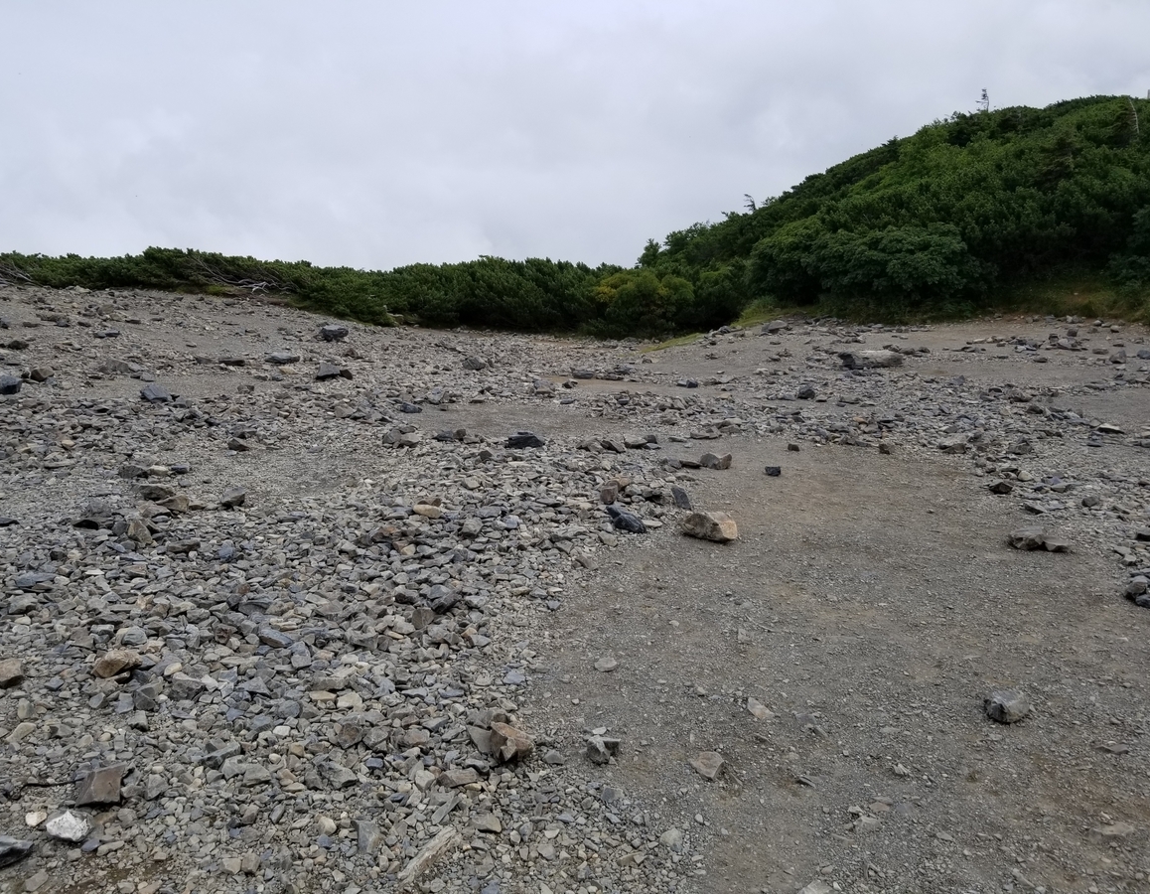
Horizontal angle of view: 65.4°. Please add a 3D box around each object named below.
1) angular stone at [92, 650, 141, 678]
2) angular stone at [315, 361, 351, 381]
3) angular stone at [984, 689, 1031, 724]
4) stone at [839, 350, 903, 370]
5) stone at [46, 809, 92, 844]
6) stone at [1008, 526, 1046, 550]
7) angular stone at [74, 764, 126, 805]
[{"bbox_3d":[-1.915,0.907,3.740,0.190,0.085,0.130,-1,4,-25],"label":"angular stone"},{"bbox_3d":[-3.728,-1.187,13.800,0.520,0.270,0.380,1,3,10],"label":"angular stone"},{"bbox_3d":[1.542,0.926,3.194,0.139,0.089,0.112,2,6,26],"label":"angular stone"},{"bbox_3d":[5.153,-1.511,15.576,1.014,0.325,0.456,2,5,18],"label":"stone"},{"bbox_3d":[-1.484,1.109,2.620,0.122,0.070,0.100,-1,4,-25],"label":"stone"},{"bbox_3d":[2.982,0.606,5.900,0.225,0.130,0.180,1,3,20],"label":"stone"},{"bbox_3d":[-1.410,1.000,2.657,0.134,0.085,0.107,-3,6,-28],"label":"angular stone"}]

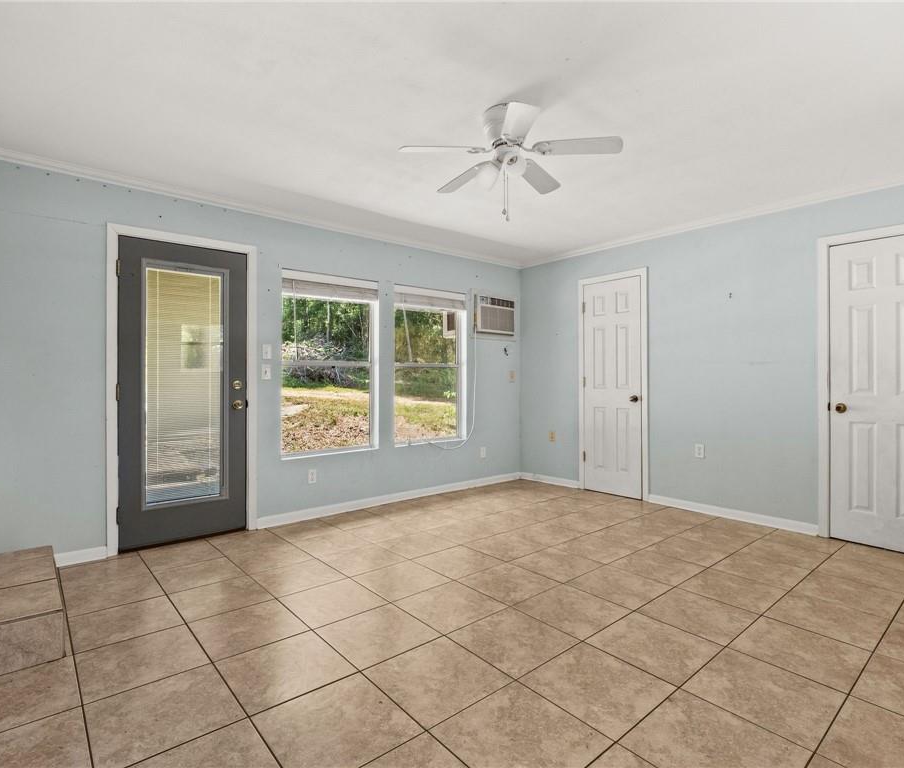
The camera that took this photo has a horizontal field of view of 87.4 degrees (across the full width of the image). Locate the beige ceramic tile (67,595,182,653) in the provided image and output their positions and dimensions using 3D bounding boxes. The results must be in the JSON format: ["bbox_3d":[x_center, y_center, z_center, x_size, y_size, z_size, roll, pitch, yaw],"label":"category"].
[{"bbox_3d":[-1.525,1.115,2.214,0.405,0.013,0.405,-1,1,-40],"label":"beige ceramic tile"}]

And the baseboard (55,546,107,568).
[{"bbox_3d":[-2.247,1.049,2.877,0.241,0.075,0.015,-1,1,-37],"label":"baseboard"}]

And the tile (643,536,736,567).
[{"bbox_3d":[1.530,1.084,3.059,0.402,0.015,0.402,0,0,-40],"label":"tile"}]

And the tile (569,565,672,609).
[{"bbox_3d":[0.910,1.113,2.588,0.405,0.013,0.405,-1,1,-40],"label":"tile"}]

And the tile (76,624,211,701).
[{"bbox_3d":[-1.250,1.121,1.912,0.405,0.013,0.405,-1,1,-40],"label":"tile"}]

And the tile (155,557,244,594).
[{"bbox_3d":[-1.478,1.105,2.771,0.405,0.013,0.405,-1,1,-40],"label":"tile"}]

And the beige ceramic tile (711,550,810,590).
[{"bbox_3d":[1.802,1.090,2.755,0.405,0.012,0.405,0,0,-40],"label":"beige ceramic tile"}]

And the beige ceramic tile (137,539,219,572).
[{"bbox_3d":[-1.728,1.090,3.035,0.405,0.012,0.405,0,0,-40],"label":"beige ceramic tile"}]

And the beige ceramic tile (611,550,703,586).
[{"bbox_3d":[1.219,1.090,2.804,0.405,0.012,0.405,0,0,-40],"label":"beige ceramic tile"}]

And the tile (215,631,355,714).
[{"bbox_3d":[-0.653,1.123,1.866,0.405,0.013,0.405,-1,1,-40],"label":"tile"}]

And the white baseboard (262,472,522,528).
[{"bbox_3d":[-0.336,1.037,4.408,2.857,0.077,0.015,0,0,-40],"label":"white baseboard"}]

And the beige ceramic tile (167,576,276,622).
[{"bbox_3d":[-1.169,1.090,2.403,0.405,0.012,0.405,0,0,-40],"label":"beige ceramic tile"}]

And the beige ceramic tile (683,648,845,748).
[{"bbox_3d":[1.094,1.086,1.662,0.402,0.015,0.402,0,0,-40],"label":"beige ceramic tile"}]

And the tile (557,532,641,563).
[{"bbox_3d":[0.952,1.090,3.110,0.405,0.012,0.405,0,0,-40],"label":"tile"}]

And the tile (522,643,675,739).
[{"bbox_3d":[0.537,1.119,1.753,0.406,0.012,0.404,-1,1,-40],"label":"tile"}]

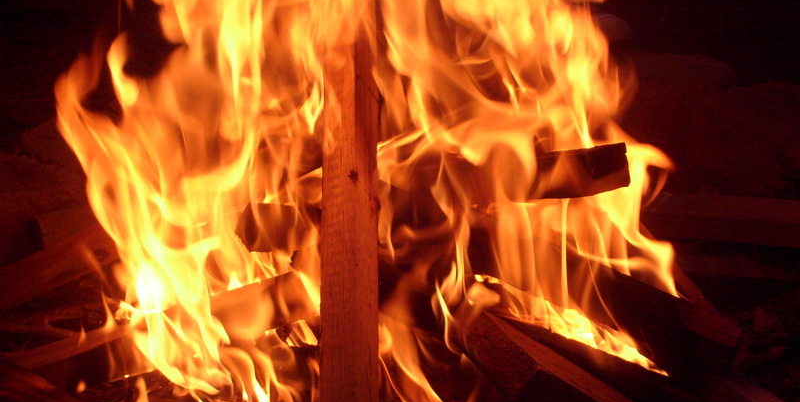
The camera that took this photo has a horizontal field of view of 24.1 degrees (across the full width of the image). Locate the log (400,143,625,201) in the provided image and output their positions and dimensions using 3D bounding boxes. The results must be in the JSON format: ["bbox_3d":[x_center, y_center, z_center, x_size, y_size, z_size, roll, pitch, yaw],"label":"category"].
[{"bbox_3d":[0.149,-0.039,2.550,0.330,0.066,0.070,-3,12,-9],"label":"log"}]

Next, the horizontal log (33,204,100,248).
[{"bbox_3d":[-0.433,0.033,2.750,0.220,0.055,0.070,-8,14,-19],"label":"horizontal log"}]

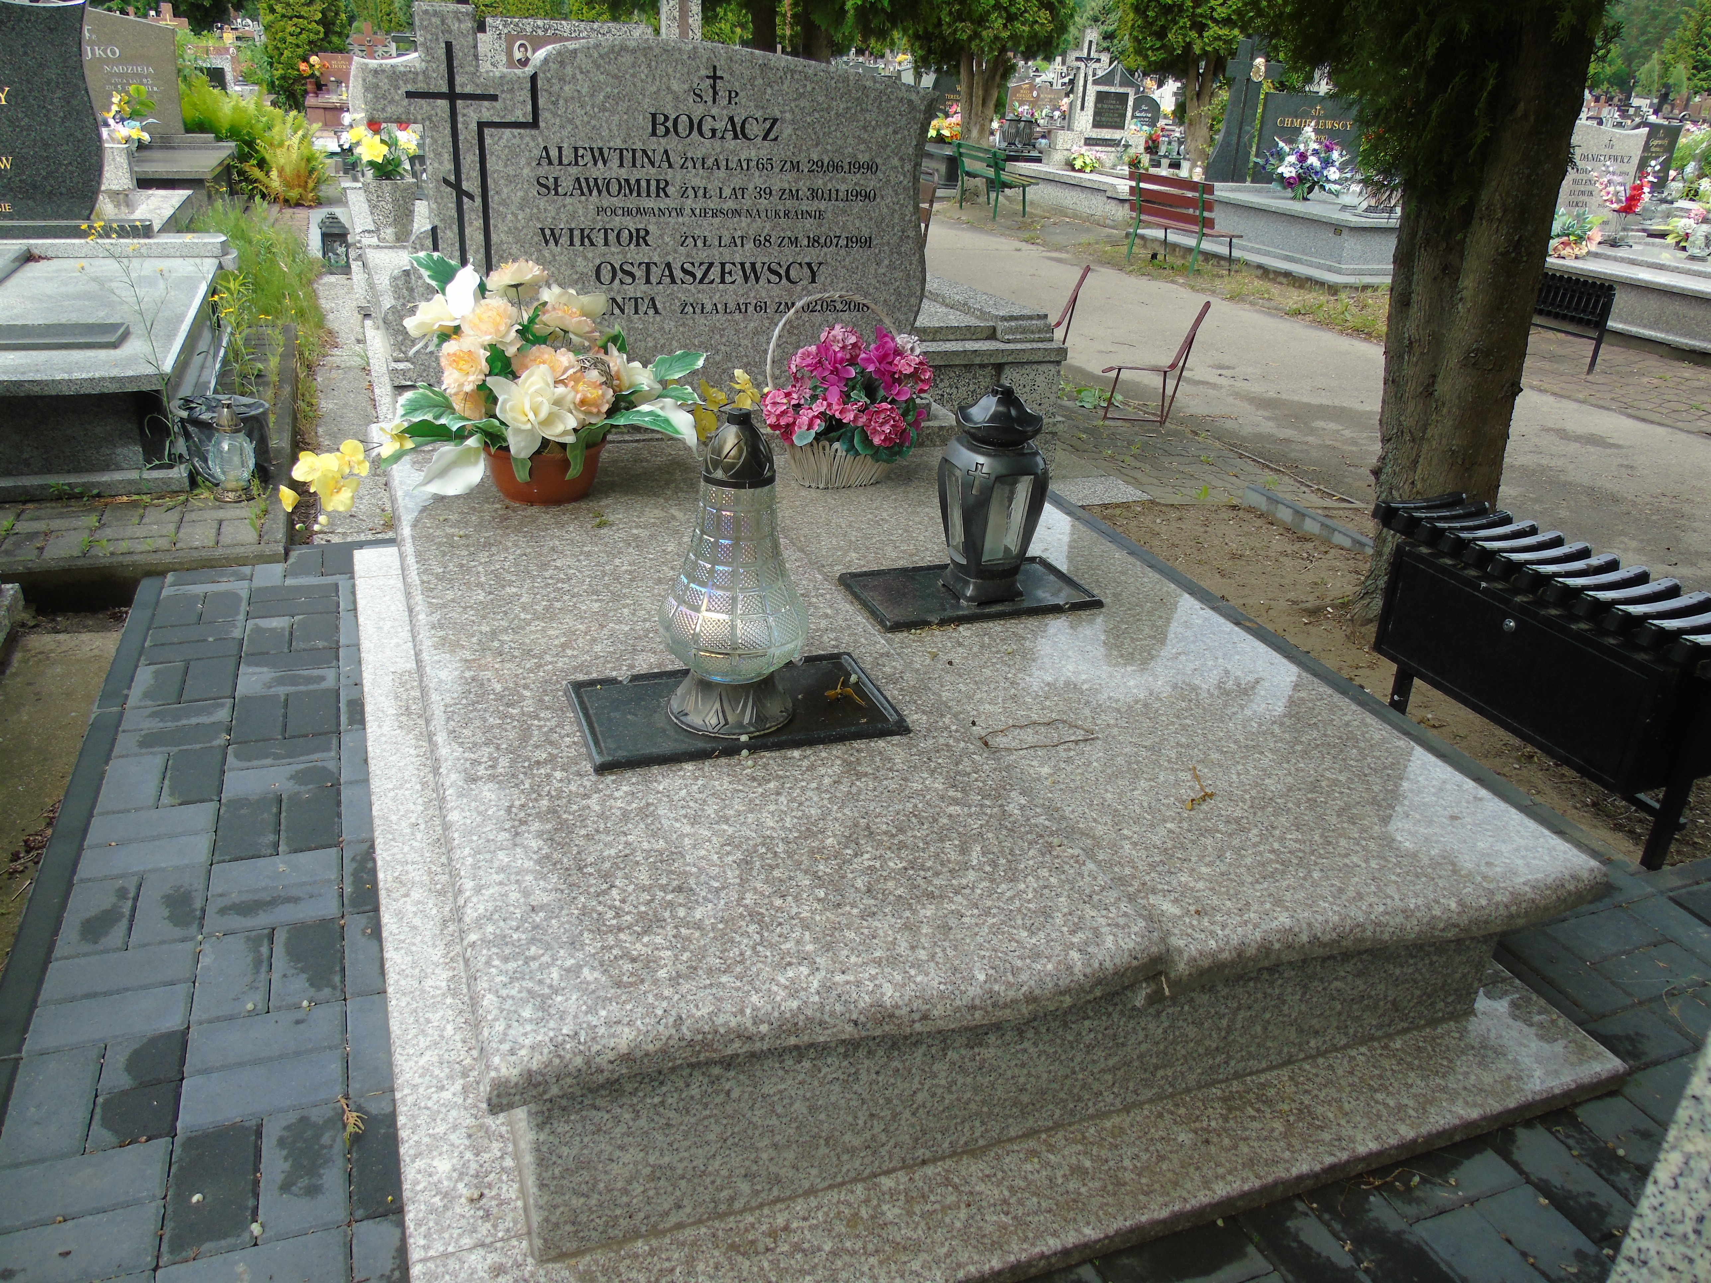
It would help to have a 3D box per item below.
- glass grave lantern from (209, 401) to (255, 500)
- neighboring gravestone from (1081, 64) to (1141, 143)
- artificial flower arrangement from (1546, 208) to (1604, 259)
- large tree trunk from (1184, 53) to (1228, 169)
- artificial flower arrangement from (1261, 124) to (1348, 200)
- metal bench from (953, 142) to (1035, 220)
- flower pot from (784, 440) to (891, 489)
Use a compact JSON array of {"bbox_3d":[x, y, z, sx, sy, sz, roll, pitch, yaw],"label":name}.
[{"bbox_3d":[-1.742,-0.546,3.466,0.132,0.285,0.132,-6,25,-20],"label":"glass grave lantern"},{"bbox_3d":[3.365,-7.054,16.200,0.750,1.080,0.250,-6,27,-20],"label":"neighboring gravestone"},{"bbox_3d":[5.862,-3.338,10.100,0.480,0.420,0.420,-6,27,-20],"label":"artificial flower arrangement"},{"bbox_3d":[4.523,-6.888,16.452,0.430,1.750,0.430,-6,25,-20],"label":"large tree trunk"},{"bbox_3d":[4.006,-4.288,11.047,0.620,0.600,0.500,-6,25,-20],"label":"artificial flower arrangement"},{"bbox_3d":[1.693,-5.507,14.775,0.550,0.780,1.300,-6,27,-20],"label":"metal bench"},{"bbox_3d":[-0.053,-0.497,3.141,0.260,0.118,0.250,-6,25,-20],"label":"flower pot"}]

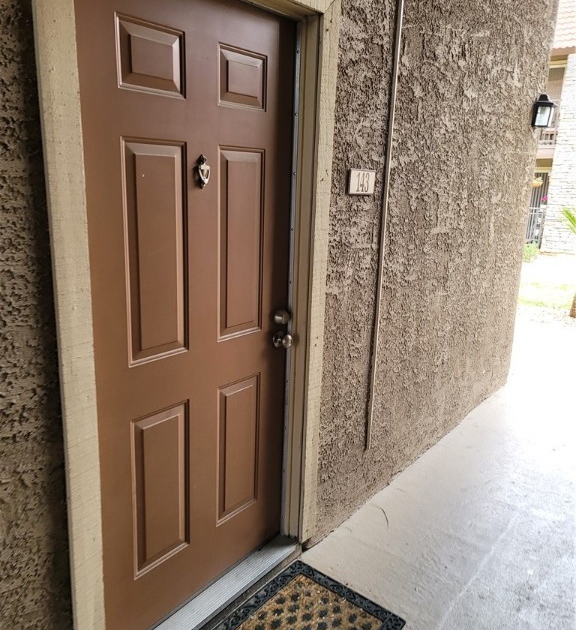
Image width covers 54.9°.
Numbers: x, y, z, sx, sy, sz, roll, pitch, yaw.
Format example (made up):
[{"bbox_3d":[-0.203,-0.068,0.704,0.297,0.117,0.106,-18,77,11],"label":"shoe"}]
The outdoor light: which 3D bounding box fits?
[{"bbox_3d":[1.817,-1.442,3.913,0.127,0.224,0.125,12,17,36],"label":"outdoor light"}]

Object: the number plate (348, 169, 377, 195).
[{"bbox_3d":[0.298,-0.534,2.233,0.017,0.095,0.191,12,17,36],"label":"number plate"}]

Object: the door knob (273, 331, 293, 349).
[{"bbox_3d":[-0.012,0.101,2.124,0.064,0.065,0.065,12,17,36],"label":"door knob"}]

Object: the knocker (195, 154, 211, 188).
[{"bbox_3d":[-0.250,-0.434,1.680,0.027,0.103,0.049,12,17,36],"label":"knocker"}]

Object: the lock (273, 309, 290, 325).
[{"bbox_3d":[-0.022,0.008,2.112,0.030,0.062,0.060,12,17,36],"label":"lock"}]

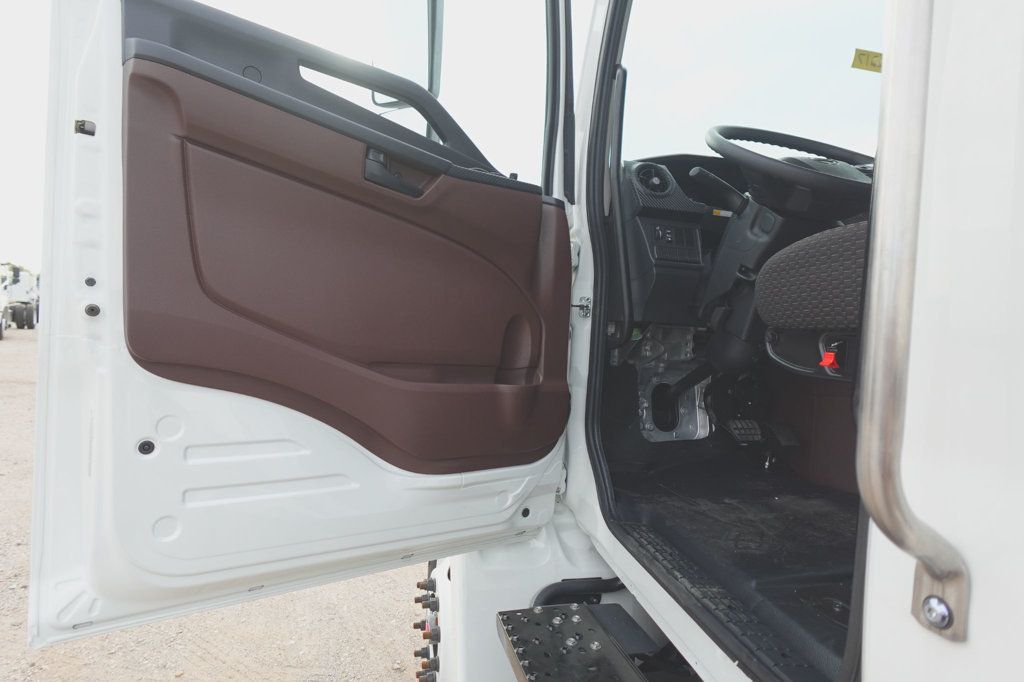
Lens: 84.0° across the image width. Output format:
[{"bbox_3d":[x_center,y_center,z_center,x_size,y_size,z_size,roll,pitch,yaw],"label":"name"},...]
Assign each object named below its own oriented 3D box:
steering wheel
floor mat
[{"bbox_3d":[0.656,-0.381,1.280,0.450,0.090,0.450,4,33,-12],"label":"steering wheel"},{"bbox_3d":[0.499,0.349,1.069,0.620,0.070,1.000,3,3,-12],"label":"floor mat"}]

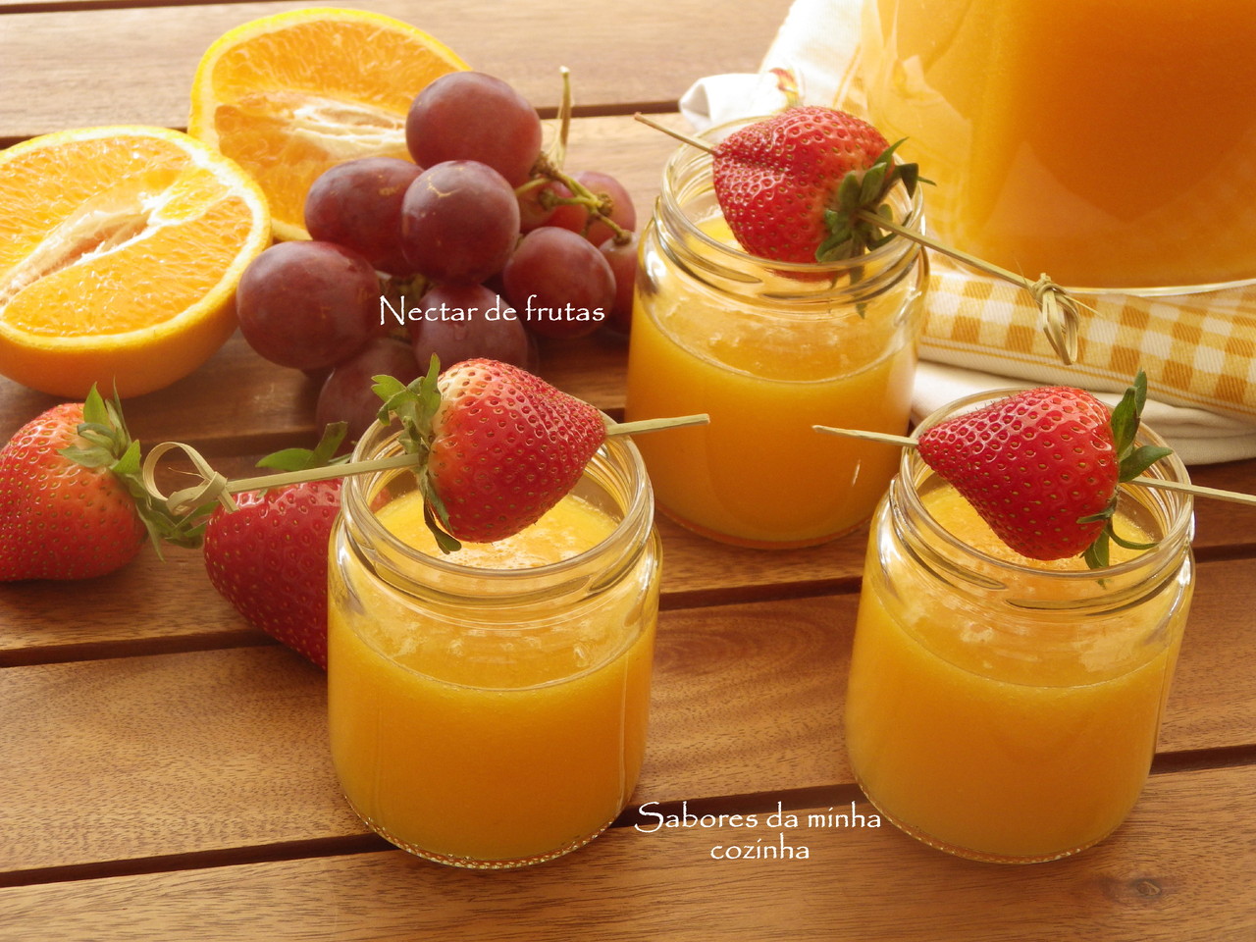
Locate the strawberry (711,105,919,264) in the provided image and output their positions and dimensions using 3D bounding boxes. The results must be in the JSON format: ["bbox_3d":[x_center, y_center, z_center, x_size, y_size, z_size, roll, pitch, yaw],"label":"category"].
[{"bbox_3d":[0.035,-0.058,0.652,0.042,0.037,0.037,25,44,22],"label":"strawberry"}]

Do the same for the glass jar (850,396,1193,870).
[{"bbox_3d":[0.081,0.031,0.650,0.066,0.078,0.066,5,40,0],"label":"glass jar"}]

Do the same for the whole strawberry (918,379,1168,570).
[{"bbox_3d":[0.077,-0.001,0.590,0.046,0.036,0.036,9,40,4],"label":"whole strawberry"}]

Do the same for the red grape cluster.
[{"bbox_3d":[-0.040,-0.053,0.755,0.073,0.056,0.109,33,48,29],"label":"red grape cluster"}]

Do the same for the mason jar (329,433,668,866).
[{"bbox_3d":[-0.027,0.031,0.640,0.066,0.078,0.066,3,40,-2],"label":"mason jar"}]

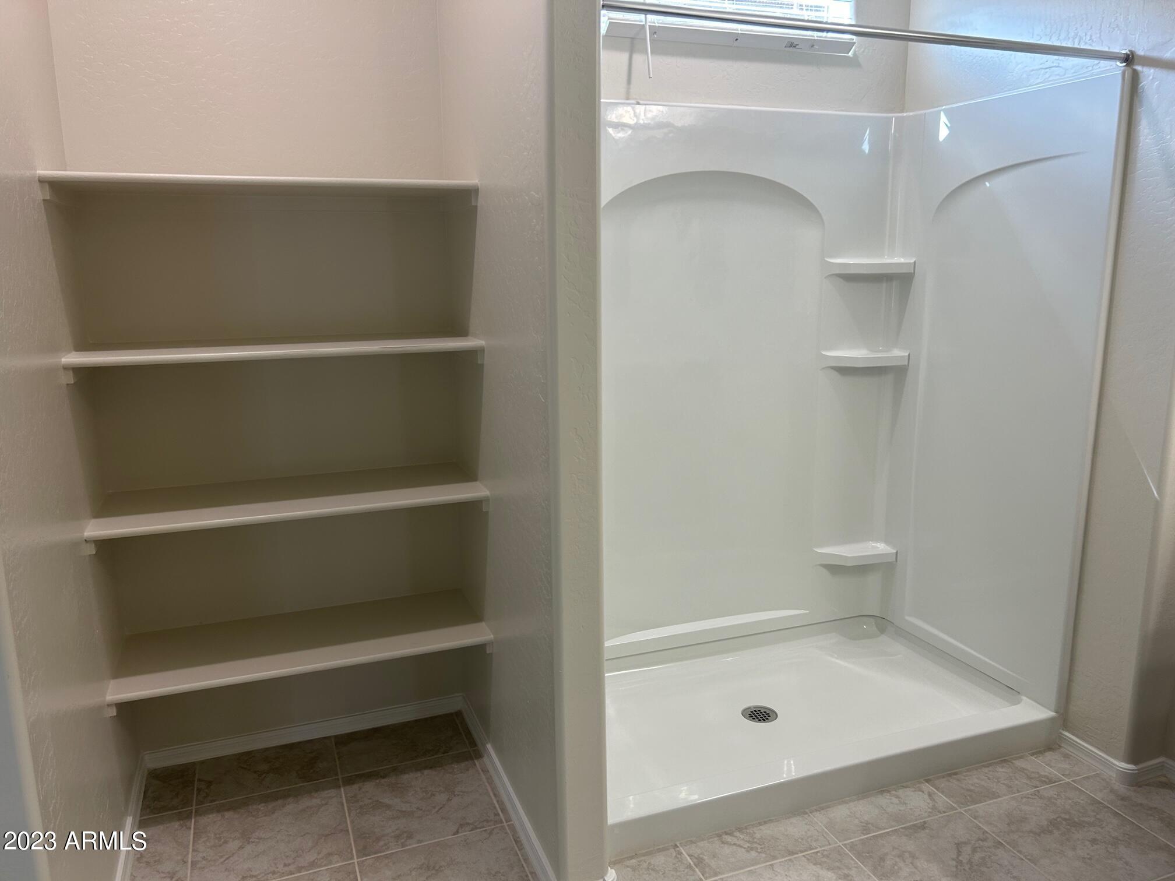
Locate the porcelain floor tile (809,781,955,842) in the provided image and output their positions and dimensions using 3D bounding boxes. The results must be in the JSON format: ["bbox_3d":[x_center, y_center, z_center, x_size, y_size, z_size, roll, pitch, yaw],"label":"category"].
[{"bbox_3d":[0.814,1.020,2.422,0.390,0.010,0.143,-5,12,-20],"label":"porcelain floor tile"}]

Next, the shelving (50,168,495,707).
[{"bbox_3d":[-0.810,-0.024,2.428,0.987,1.306,0.406,-5,12,-20],"label":"shelving"}]

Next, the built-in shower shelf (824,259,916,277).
[{"bbox_3d":[1.007,-0.623,3.142,0.300,0.054,0.128,-5,12,-20],"label":"built-in shower shelf"}]

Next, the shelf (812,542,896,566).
[{"bbox_3d":[1.018,0.438,3.357,0.298,0.051,0.128,-5,12,-20],"label":"shelf"}]

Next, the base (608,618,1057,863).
[{"bbox_3d":[0.582,0.871,2.871,1.528,0.109,0.896,-5,12,-20],"label":"base"}]

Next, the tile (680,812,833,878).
[{"bbox_3d":[0.445,1.051,2.287,0.390,0.010,0.143,-5,12,-20],"label":"tile"}]

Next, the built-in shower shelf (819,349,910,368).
[{"bbox_3d":[1.010,-0.298,3.208,0.300,0.052,0.128,-5,12,-20],"label":"built-in shower shelf"}]

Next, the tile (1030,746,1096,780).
[{"bbox_3d":[1.424,0.969,2.646,0.118,0.010,0.141,-5,12,-20],"label":"tile"}]

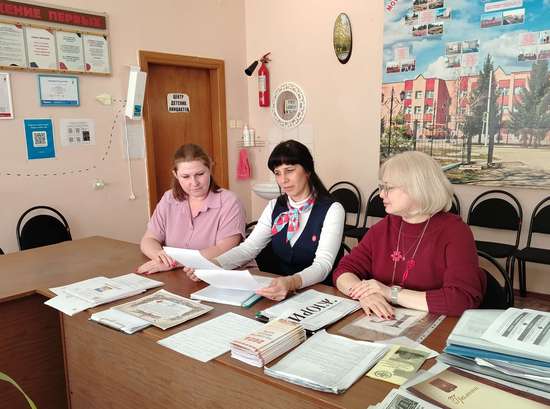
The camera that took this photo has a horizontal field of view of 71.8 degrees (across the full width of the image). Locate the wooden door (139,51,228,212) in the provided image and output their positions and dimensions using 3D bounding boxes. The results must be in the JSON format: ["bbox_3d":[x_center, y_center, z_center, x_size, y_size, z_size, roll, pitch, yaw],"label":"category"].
[{"bbox_3d":[-0.913,-0.487,4.105,0.920,2.120,0.100,-8,12,-34],"label":"wooden door"}]

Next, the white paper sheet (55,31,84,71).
[{"bbox_3d":[-1.663,-1.249,3.107,0.010,0.290,0.203,8,13,44],"label":"white paper sheet"}]

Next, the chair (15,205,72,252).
[{"bbox_3d":[-1.621,0.451,2.844,0.500,0.830,0.440,8,13,44],"label":"chair"}]

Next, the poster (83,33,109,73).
[{"bbox_3d":[-1.592,-1.342,3.378,0.205,0.305,0.010,-8,12,-34],"label":"poster"}]

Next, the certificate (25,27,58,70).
[{"bbox_3d":[-1.811,-1.210,2.961,0.010,0.292,0.207,8,13,44],"label":"certificate"}]

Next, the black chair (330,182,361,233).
[{"bbox_3d":[0.540,0.217,3.697,0.440,0.830,0.500,7,12,39],"label":"black chair"}]

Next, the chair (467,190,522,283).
[{"bbox_3d":[1.608,0.331,2.907,0.440,0.830,0.500,7,12,39],"label":"chair"}]

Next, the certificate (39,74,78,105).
[{"bbox_3d":[-1.733,-0.915,3.079,0.020,0.232,0.295,8,13,44],"label":"certificate"}]

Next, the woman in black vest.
[{"bbox_3d":[0.064,0.388,1.624,0.520,1.270,0.680,6,12,33],"label":"woman in black vest"}]

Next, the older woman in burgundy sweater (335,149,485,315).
[{"bbox_3d":[0.473,0.438,1.421,0.550,1.240,0.700,6,13,35],"label":"older woman in burgundy sweater"}]

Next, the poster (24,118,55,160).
[{"bbox_3d":[-1.861,-0.516,3.018,0.006,0.302,0.200,8,13,44],"label":"poster"}]

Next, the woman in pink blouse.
[{"bbox_3d":[-0.395,0.348,1.941,0.540,1.250,0.660,2,11,18],"label":"woman in pink blouse"}]

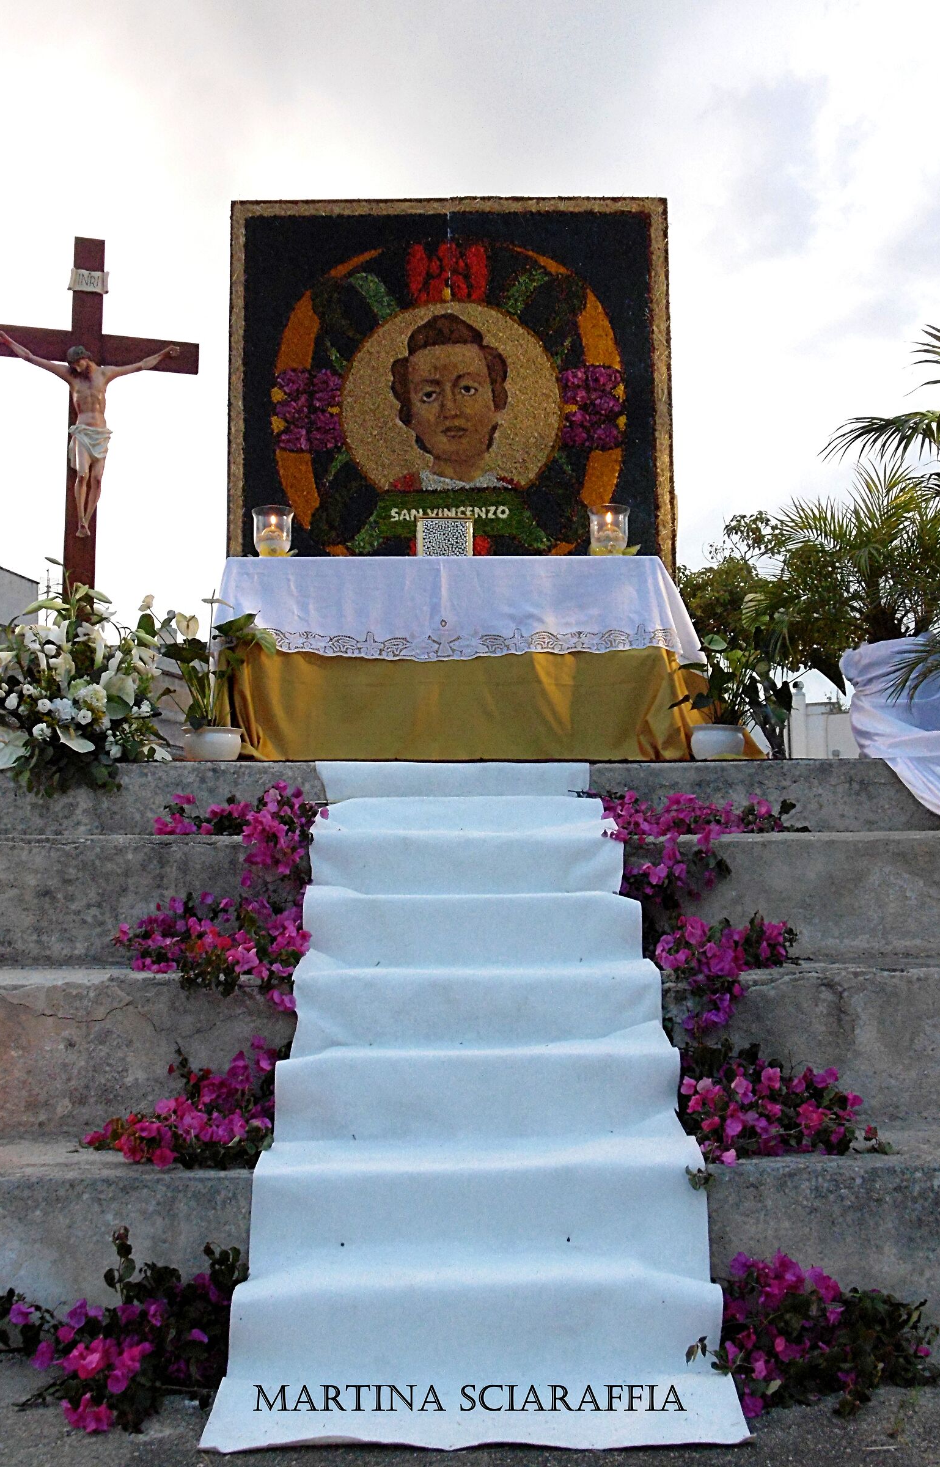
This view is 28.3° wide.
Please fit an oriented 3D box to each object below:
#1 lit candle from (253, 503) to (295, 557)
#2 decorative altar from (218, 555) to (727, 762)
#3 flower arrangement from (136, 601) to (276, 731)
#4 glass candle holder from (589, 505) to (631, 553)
[{"bbox_3d":[-0.790,-0.793,7.491,0.167,0.227,0.167,0,-6,-3],"label":"lit candle"},{"bbox_3d":[-0.030,-0.265,7.610,1.850,0.795,0.780,0,-6,-3],"label":"decorative altar"},{"bbox_3d":[-1.007,-0.256,7.138,0.520,0.562,0.460,0,-6,-6],"label":"flower arrangement"},{"bbox_3d":[0.561,-0.801,7.511,0.167,0.225,0.167,0,-6,-3],"label":"glass candle holder"}]

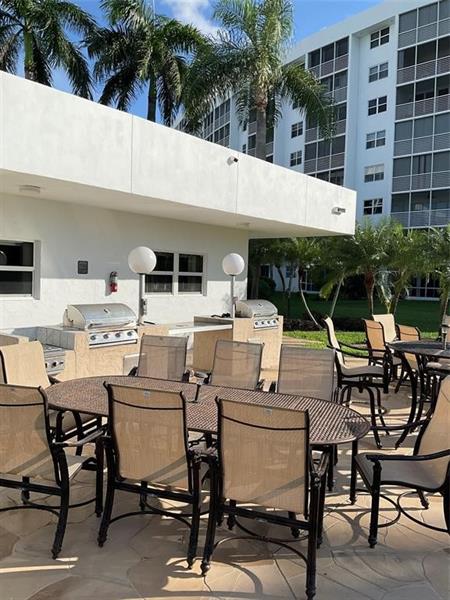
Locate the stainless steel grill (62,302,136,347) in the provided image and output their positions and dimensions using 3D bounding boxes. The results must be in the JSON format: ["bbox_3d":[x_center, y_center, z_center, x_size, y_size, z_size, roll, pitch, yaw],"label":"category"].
[{"bbox_3d":[-1.660,0.320,6.790,0.600,0.550,0.800,4,3,40],"label":"stainless steel grill"}]

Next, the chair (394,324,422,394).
[{"bbox_3d":[2.877,0.889,7.442,0.670,0.990,0.610,1,3,-20],"label":"chair"}]

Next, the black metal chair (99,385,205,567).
[{"bbox_3d":[-0.362,0.989,3.156,0.610,0.990,0.660,3,3,21],"label":"black metal chair"}]

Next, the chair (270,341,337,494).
[{"bbox_3d":[0.659,0.965,4.335,0.610,0.990,0.670,2,3,20],"label":"chair"}]

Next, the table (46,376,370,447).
[{"bbox_3d":[-0.255,1.105,3.662,2.440,0.720,1.150,3,3,24],"label":"table"}]

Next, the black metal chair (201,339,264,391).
[{"bbox_3d":[0.055,0.936,4.625,0.610,0.990,0.670,3,3,23],"label":"black metal chair"}]

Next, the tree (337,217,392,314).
[{"bbox_3d":[4.861,-0.893,17.272,2.000,3.800,2.000,3,3,22],"label":"tree"}]

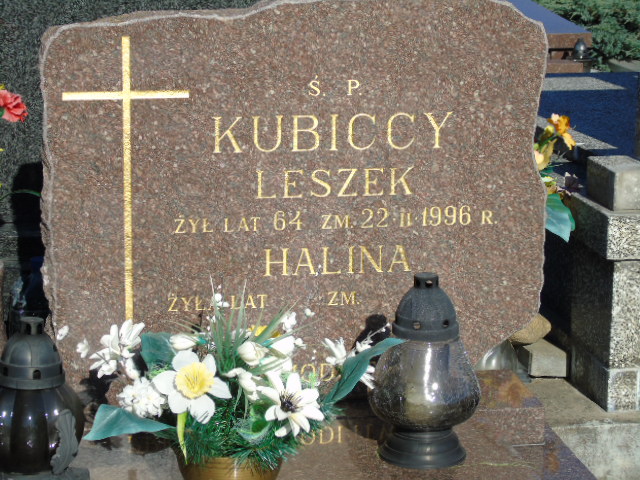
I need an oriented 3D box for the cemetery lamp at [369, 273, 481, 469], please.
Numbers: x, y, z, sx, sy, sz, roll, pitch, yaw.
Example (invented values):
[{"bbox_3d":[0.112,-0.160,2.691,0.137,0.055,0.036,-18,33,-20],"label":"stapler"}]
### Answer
[{"bbox_3d":[0.158,0.190,2.618,0.168,0.285,0.168,-1,13,-8],"label":"cemetery lamp"}]

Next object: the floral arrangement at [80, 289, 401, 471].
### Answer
[{"bbox_3d":[-0.114,0.224,2.413,0.430,0.320,0.290,-1,13,-8],"label":"floral arrangement"}]

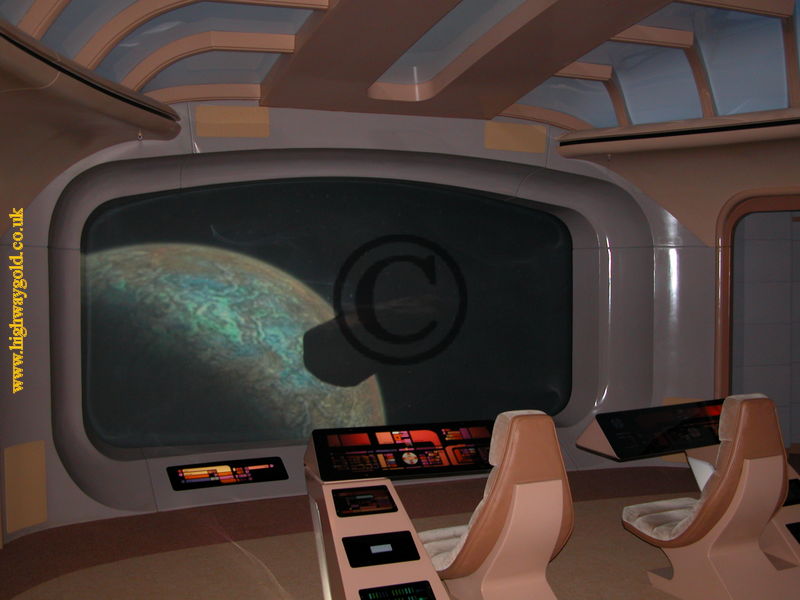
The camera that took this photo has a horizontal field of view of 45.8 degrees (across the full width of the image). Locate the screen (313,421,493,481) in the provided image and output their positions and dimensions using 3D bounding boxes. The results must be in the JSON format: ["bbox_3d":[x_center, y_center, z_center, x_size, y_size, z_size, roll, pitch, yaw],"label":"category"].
[{"bbox_3d":[0.149,0.762,4.776,1.139,0.292,0.050,-1,-42,-16],"label":"screen"}]

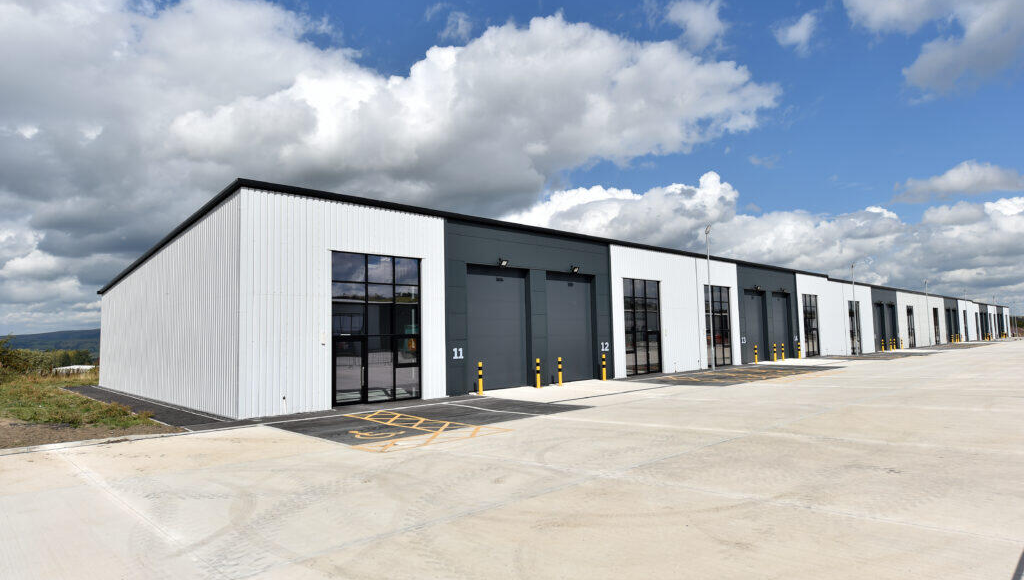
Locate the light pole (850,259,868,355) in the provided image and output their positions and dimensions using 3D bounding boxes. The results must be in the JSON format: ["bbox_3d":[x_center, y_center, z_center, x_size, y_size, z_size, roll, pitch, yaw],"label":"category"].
[{"bbox_3d":[30.183,1.668,52.316,0.400,8.250,0.600,3,-6,-45],"label":"light pole"}]

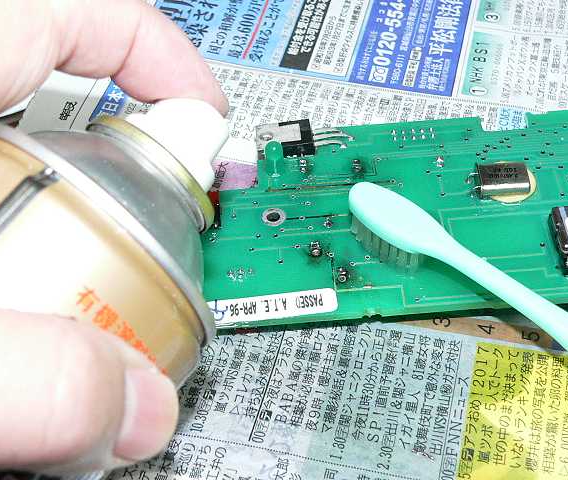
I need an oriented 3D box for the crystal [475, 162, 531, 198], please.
[{"bbox_3d":[0.057,-0.016,0.288,0.013,0.004,0.011,-4,48,-1],"label":"crystal"}]

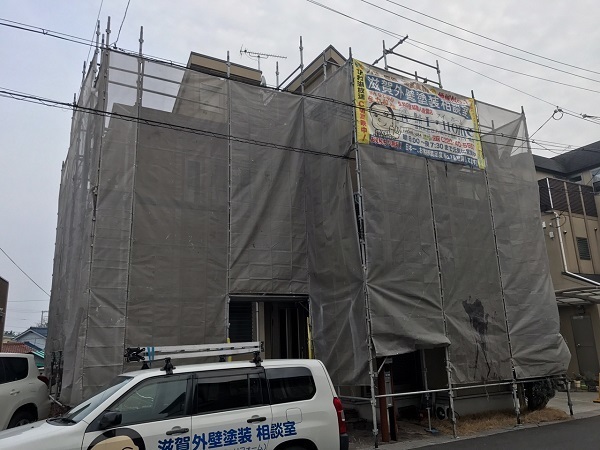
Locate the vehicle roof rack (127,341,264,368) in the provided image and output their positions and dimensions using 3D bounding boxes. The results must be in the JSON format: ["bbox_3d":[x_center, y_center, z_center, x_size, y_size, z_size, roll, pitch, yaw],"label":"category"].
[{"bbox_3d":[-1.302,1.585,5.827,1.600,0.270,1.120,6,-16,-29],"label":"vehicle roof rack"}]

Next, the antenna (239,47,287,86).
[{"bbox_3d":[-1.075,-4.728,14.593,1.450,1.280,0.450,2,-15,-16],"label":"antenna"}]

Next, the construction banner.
[{"bbox_3d":[2.633,-2.288,10.429,3.520,1.780,0.060,6,-16,-29],"label":"construction banner"}]

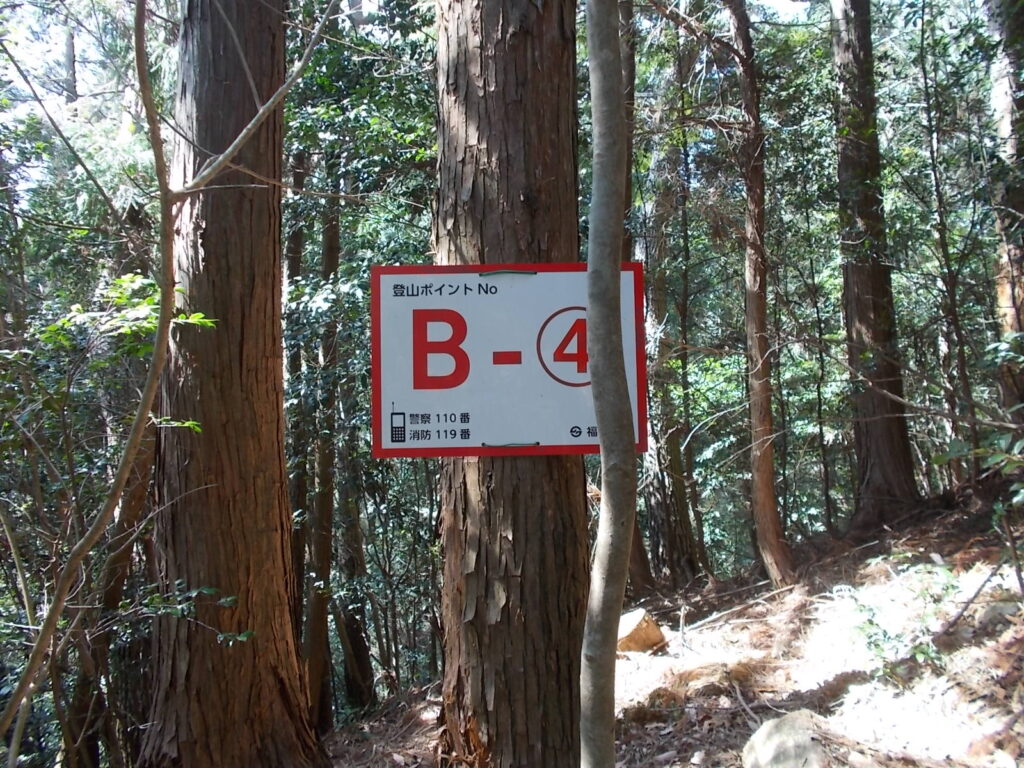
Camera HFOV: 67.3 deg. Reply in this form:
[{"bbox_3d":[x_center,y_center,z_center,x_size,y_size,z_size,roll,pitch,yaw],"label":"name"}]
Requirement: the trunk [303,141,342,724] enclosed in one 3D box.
[{"bbox_3d":[-1.029,0.325,4.200,0.140,3.200,0.140,-1,-4,0],"label":"trunk"}]

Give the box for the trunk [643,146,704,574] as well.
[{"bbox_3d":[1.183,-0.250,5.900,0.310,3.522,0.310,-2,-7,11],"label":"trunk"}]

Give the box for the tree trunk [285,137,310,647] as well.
[{"bbox_3d":[-1.332,0.197,4.800,0.130,3.300,0.130,-1,-4,0],"label":"tree trunk"}]

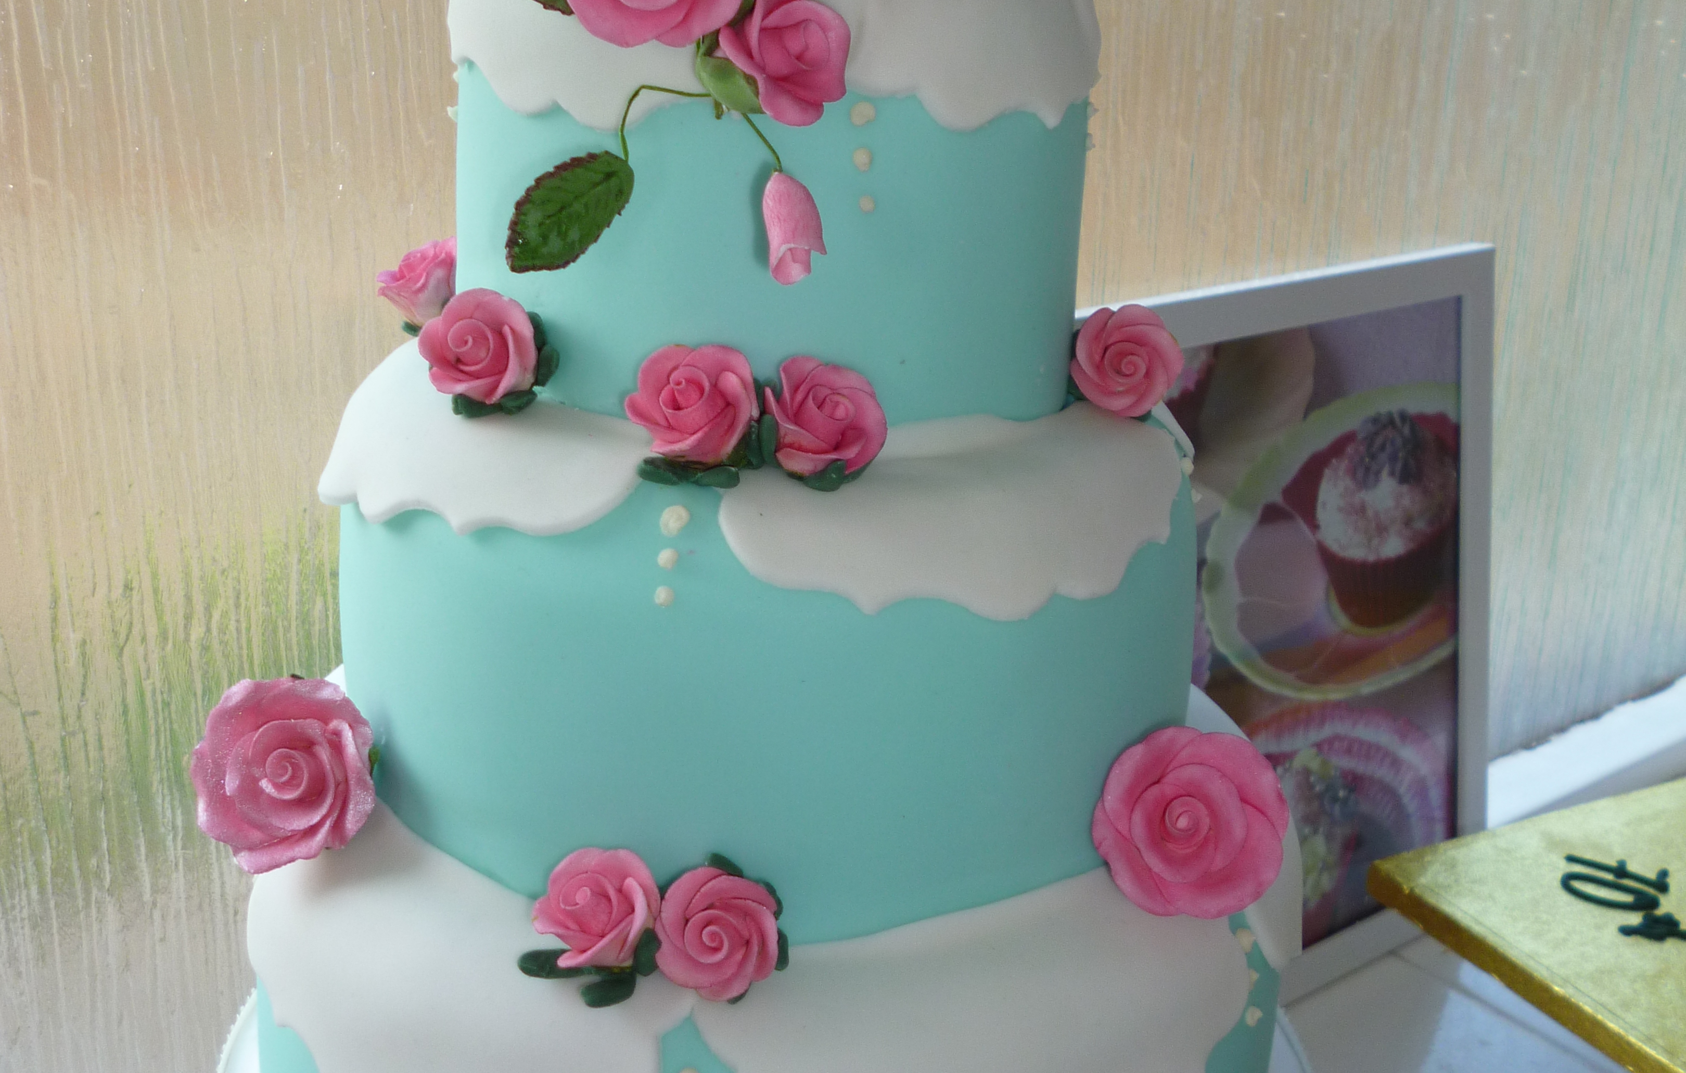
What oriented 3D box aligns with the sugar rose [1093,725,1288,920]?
[{"bbox_3d":[0.078,0.064,0.407,0.043,0.043,0.025,3,0,-1],"label":"sugar rose"}]

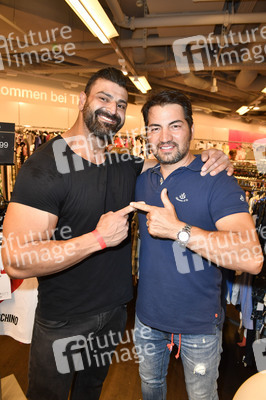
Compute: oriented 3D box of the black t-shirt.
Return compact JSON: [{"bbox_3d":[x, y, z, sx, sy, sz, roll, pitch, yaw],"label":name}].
[{"bbox_3d":[-0.215,0.090,1.170,0.540,0.660,0.310,-2,4,-33],"label":"black t-shirt"}]

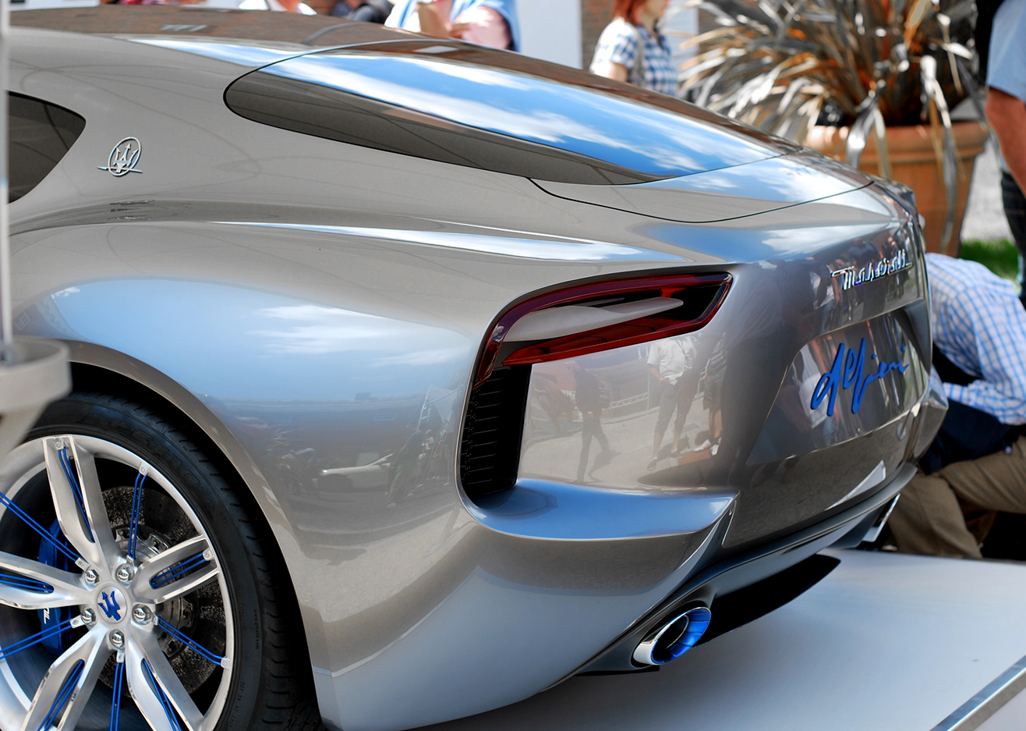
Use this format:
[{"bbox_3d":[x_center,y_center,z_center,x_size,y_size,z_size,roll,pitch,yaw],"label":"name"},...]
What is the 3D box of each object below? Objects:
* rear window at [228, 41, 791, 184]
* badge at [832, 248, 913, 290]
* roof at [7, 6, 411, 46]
[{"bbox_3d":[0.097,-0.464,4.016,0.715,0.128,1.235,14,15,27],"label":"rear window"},{"bbox_3d":[0.597,-0.160,3.789,0.018,0.036,0.365,-4,7,30],"label":"badge"},{"bbox_3d":[-0.655,-0.636,4.406,1.080,0.120,1.020,6,11,28],"label":"roof"}]

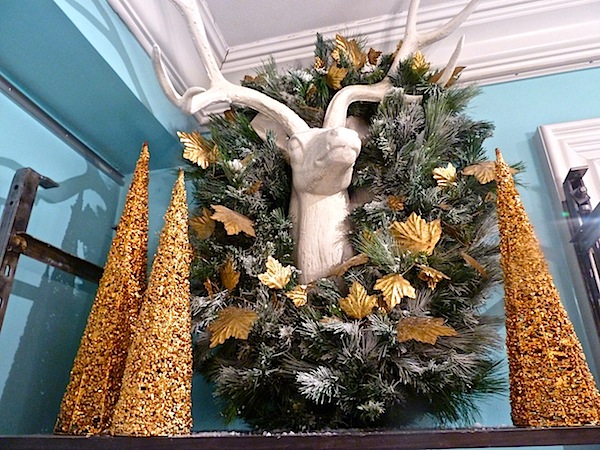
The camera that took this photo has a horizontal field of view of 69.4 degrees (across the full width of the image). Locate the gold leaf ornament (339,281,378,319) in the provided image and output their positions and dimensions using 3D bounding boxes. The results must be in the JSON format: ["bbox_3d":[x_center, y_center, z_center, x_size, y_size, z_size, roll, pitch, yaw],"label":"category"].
[{"bbox_3d":[0.139,0.177,1.027,0.095,0.090,0.030,-4,-18,7],"label":"gold leaf ornament"}]

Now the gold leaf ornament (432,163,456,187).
[{"bbox_3d":[0.388,-0.136,1.164,0.068,0.068,0.025,-10,-12,19],"label":"gold leaf ornament"}]

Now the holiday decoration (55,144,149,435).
[{"bbox_3d":[-0.435,0.109,1.091,0.180,0.750,0.180,-7,-25,13],"label":"holiday decoration"}]

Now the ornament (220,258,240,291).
[{"bbox_3d":[-0.190,0.136,1.187,0.066,0.092,0.030,10,-19,-23],"label":"ornament"}]

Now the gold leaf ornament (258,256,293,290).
[{"bbox_3d":[-0.065,0.129,1.154,0.091,0.091,0.030,0,-16,-3],"label":"gold leaf ornament"}]

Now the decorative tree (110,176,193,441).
[{"bbox_3d":[-0.291,0.135,0.967,0.151,0.600,0.151,-7,-25,13],"label":"decorative tree"}]

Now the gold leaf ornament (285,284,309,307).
[{"bbox_3d":[-0.009,0.179,1.103,0.064,0.059,0.025,-1,-17,-1],"label":"gold leaf ornament"}]

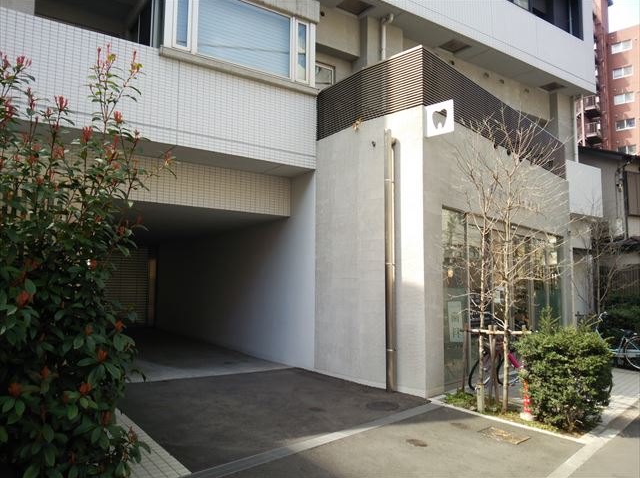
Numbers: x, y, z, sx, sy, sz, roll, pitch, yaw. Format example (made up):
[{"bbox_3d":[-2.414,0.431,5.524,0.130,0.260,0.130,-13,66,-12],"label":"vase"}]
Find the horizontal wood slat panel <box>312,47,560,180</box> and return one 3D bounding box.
[{"bbox_3d":[2.675,-1.978,11.112,2.350,0.880,6.500,-4,-7,40],"label":"horizontal wood slat panel"}]

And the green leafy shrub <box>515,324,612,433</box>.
[{"bbox_3d":[2.664,1.493,6.034,0.930,1.050,0.950,-4,-7,40],"label":"green leafy shrub"}]

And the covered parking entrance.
[{"bbox_3d":[-3.602,0.826,11.715,3.600,3.300,6.800,4,-6,-35],"label":"covered parking entrance"}]

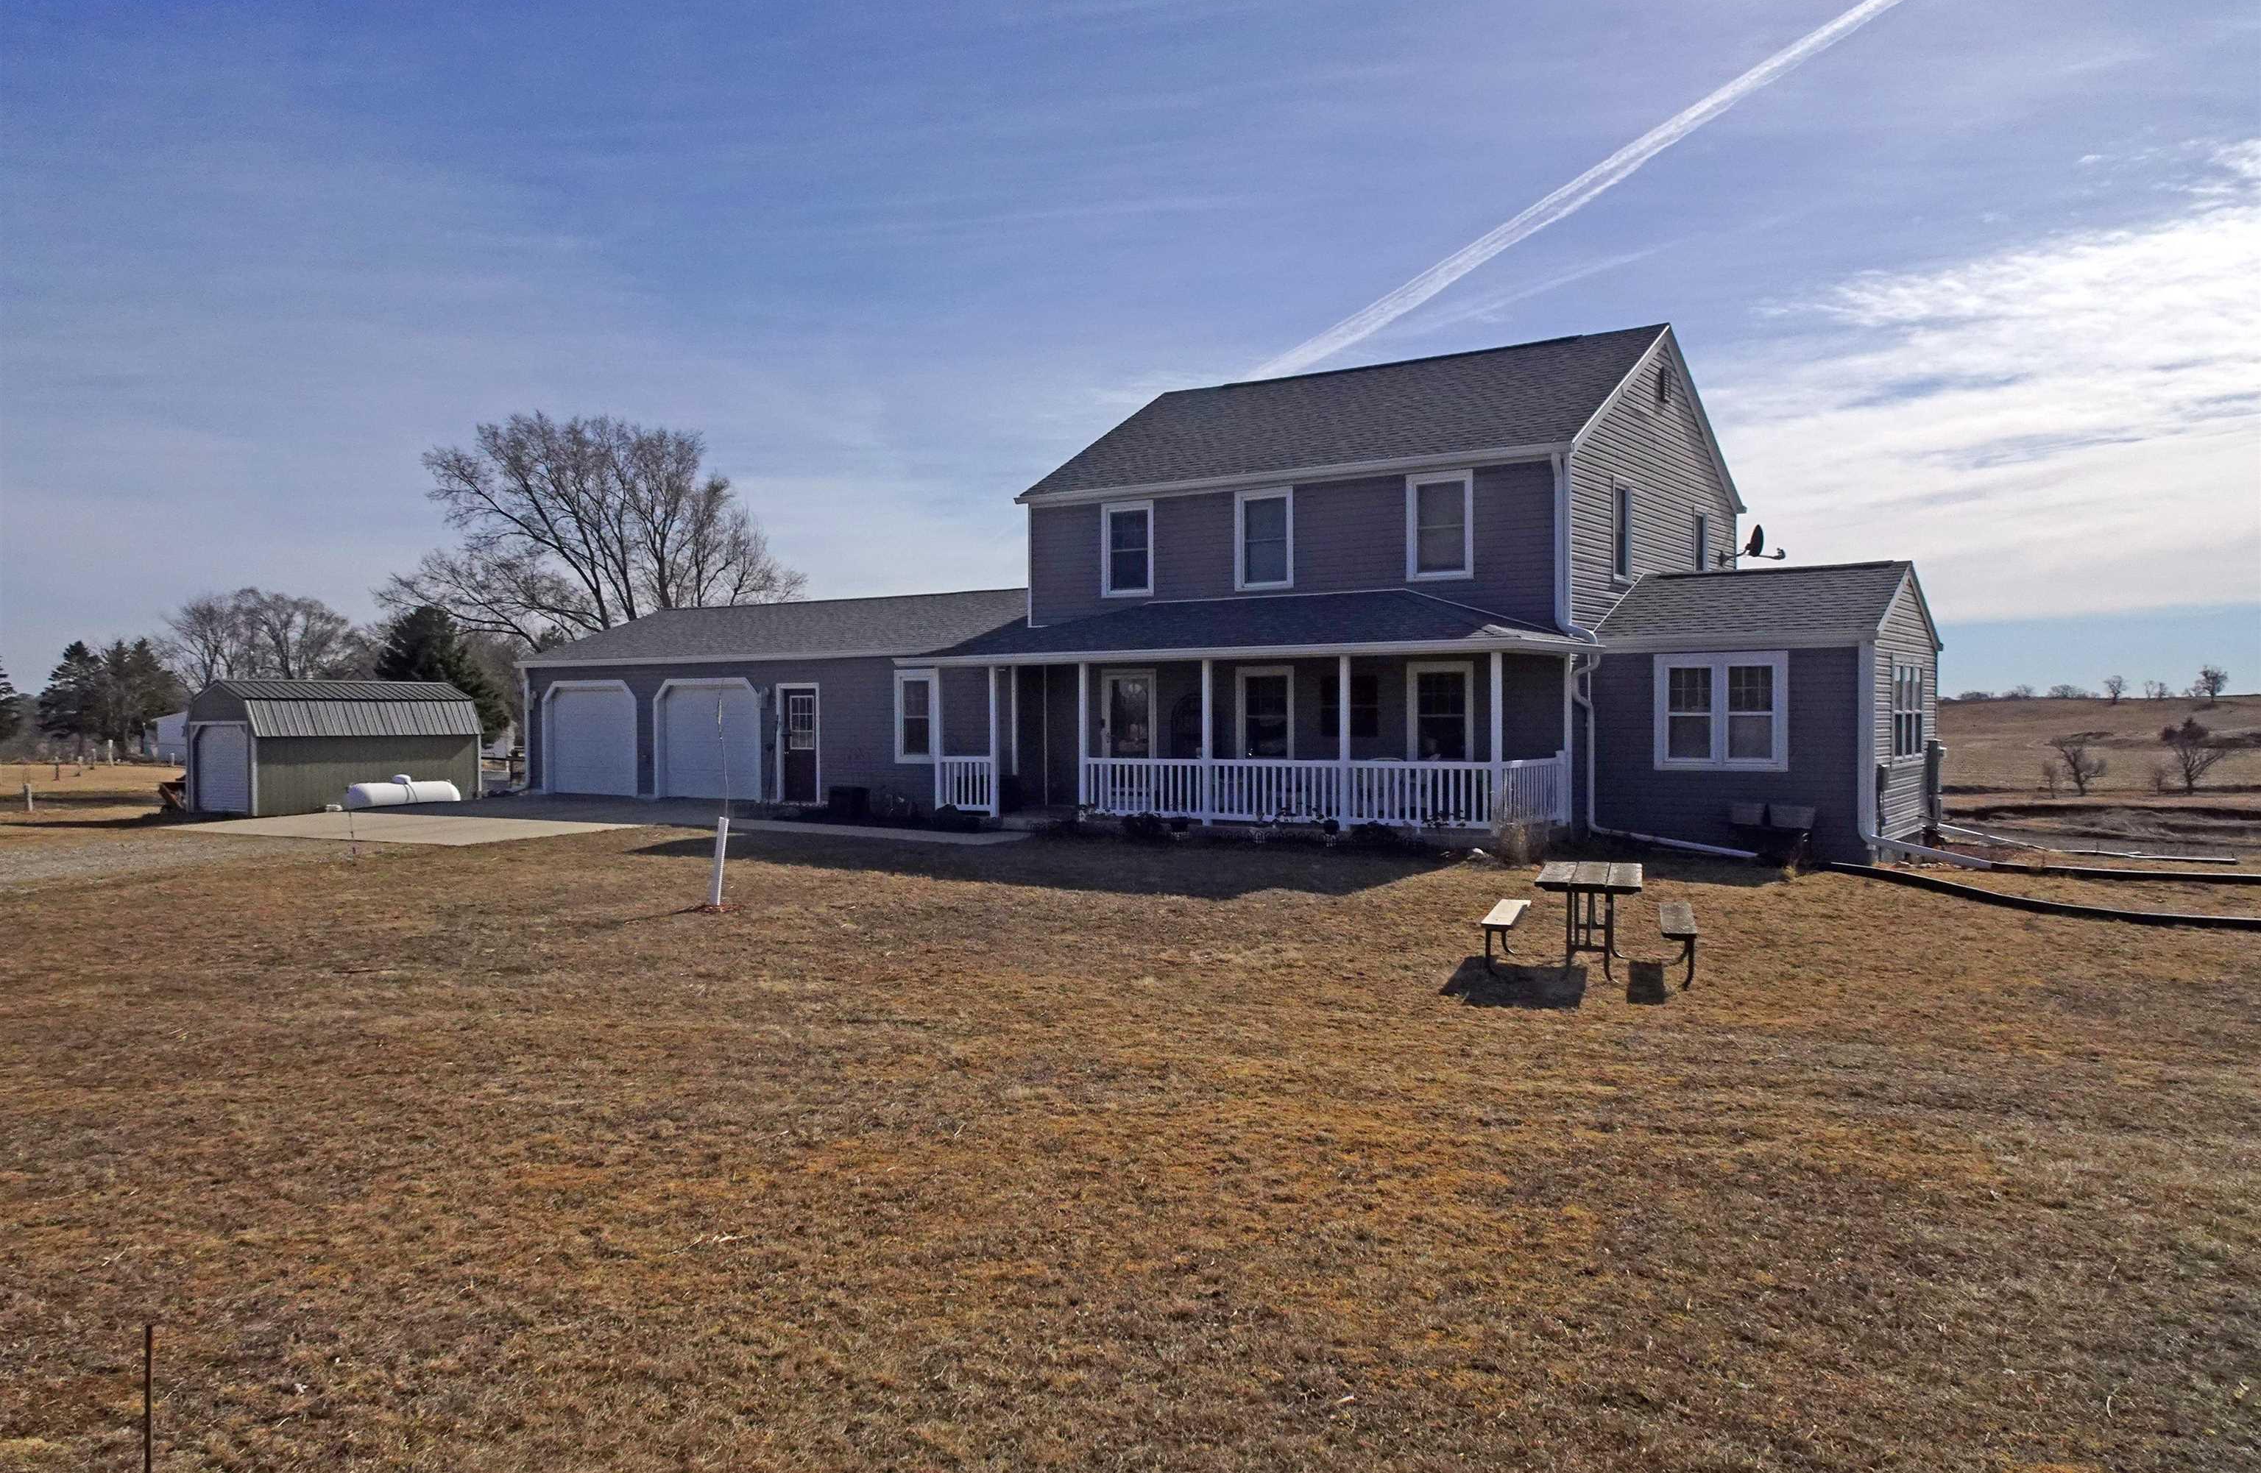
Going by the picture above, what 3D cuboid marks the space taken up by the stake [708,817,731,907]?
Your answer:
[{"bbox_3d":[-4.008,1.230,15.328,0.100,0.912,0.100,6,0,0],"label":"stake"}]

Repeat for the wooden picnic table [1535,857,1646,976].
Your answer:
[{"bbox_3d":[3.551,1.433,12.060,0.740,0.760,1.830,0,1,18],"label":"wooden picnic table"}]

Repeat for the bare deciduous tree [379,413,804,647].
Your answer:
[{"bbox_3d":[-21.342,-5.694,62.000,16.766,14.111,15.090,0,1,0],"label":"bare deciduous tree"}]

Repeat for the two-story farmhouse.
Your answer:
[{"bbox_3d":[0.007,-2.519,28.716,26.125,7.790,10.982,1,1,35],"label":"two-story farmhouse"}]

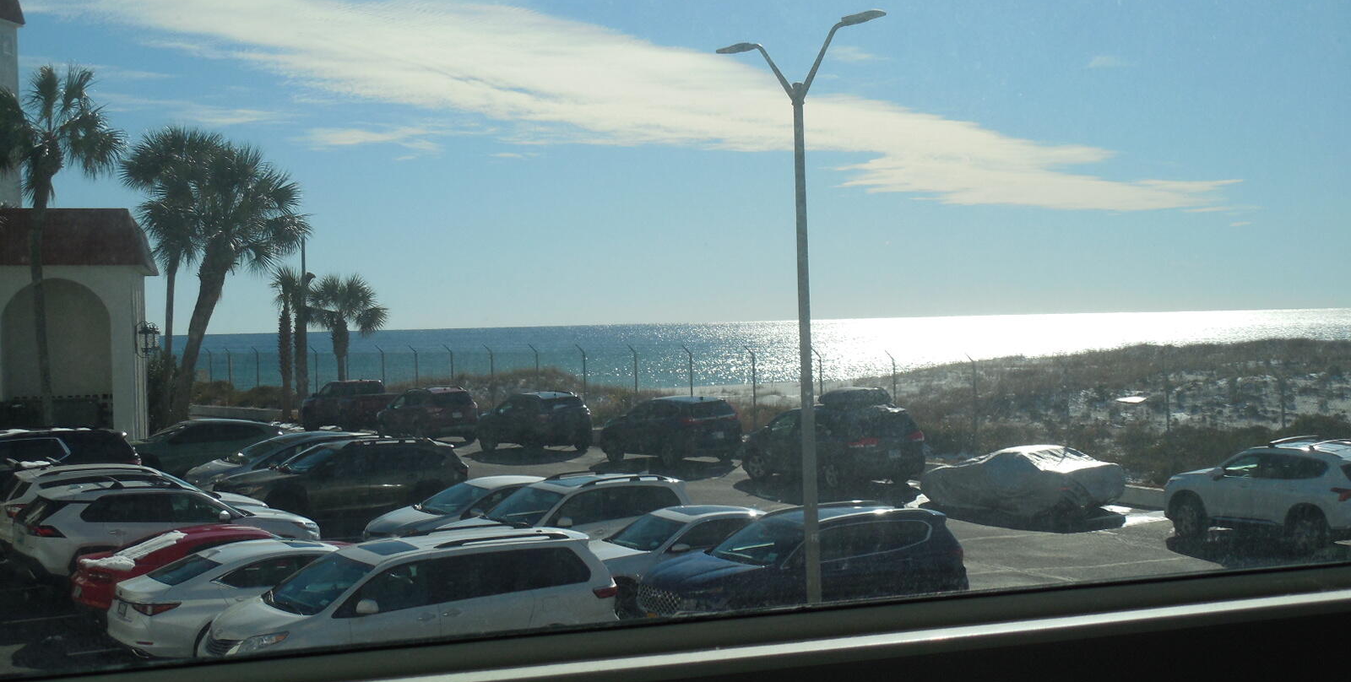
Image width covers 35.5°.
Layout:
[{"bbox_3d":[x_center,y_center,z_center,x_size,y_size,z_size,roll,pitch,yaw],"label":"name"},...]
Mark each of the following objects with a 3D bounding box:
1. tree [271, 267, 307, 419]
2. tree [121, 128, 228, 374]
[{"bbox_3d":[-14.133,0.146,77.002,1.450,5.738,1.450,-1,1,-10],"label":"tree"},{"bbox_3d":[-13.664,-1.263,57.988,3.100,9.244,3.000,-1,1,-13],"label":"tree"}]

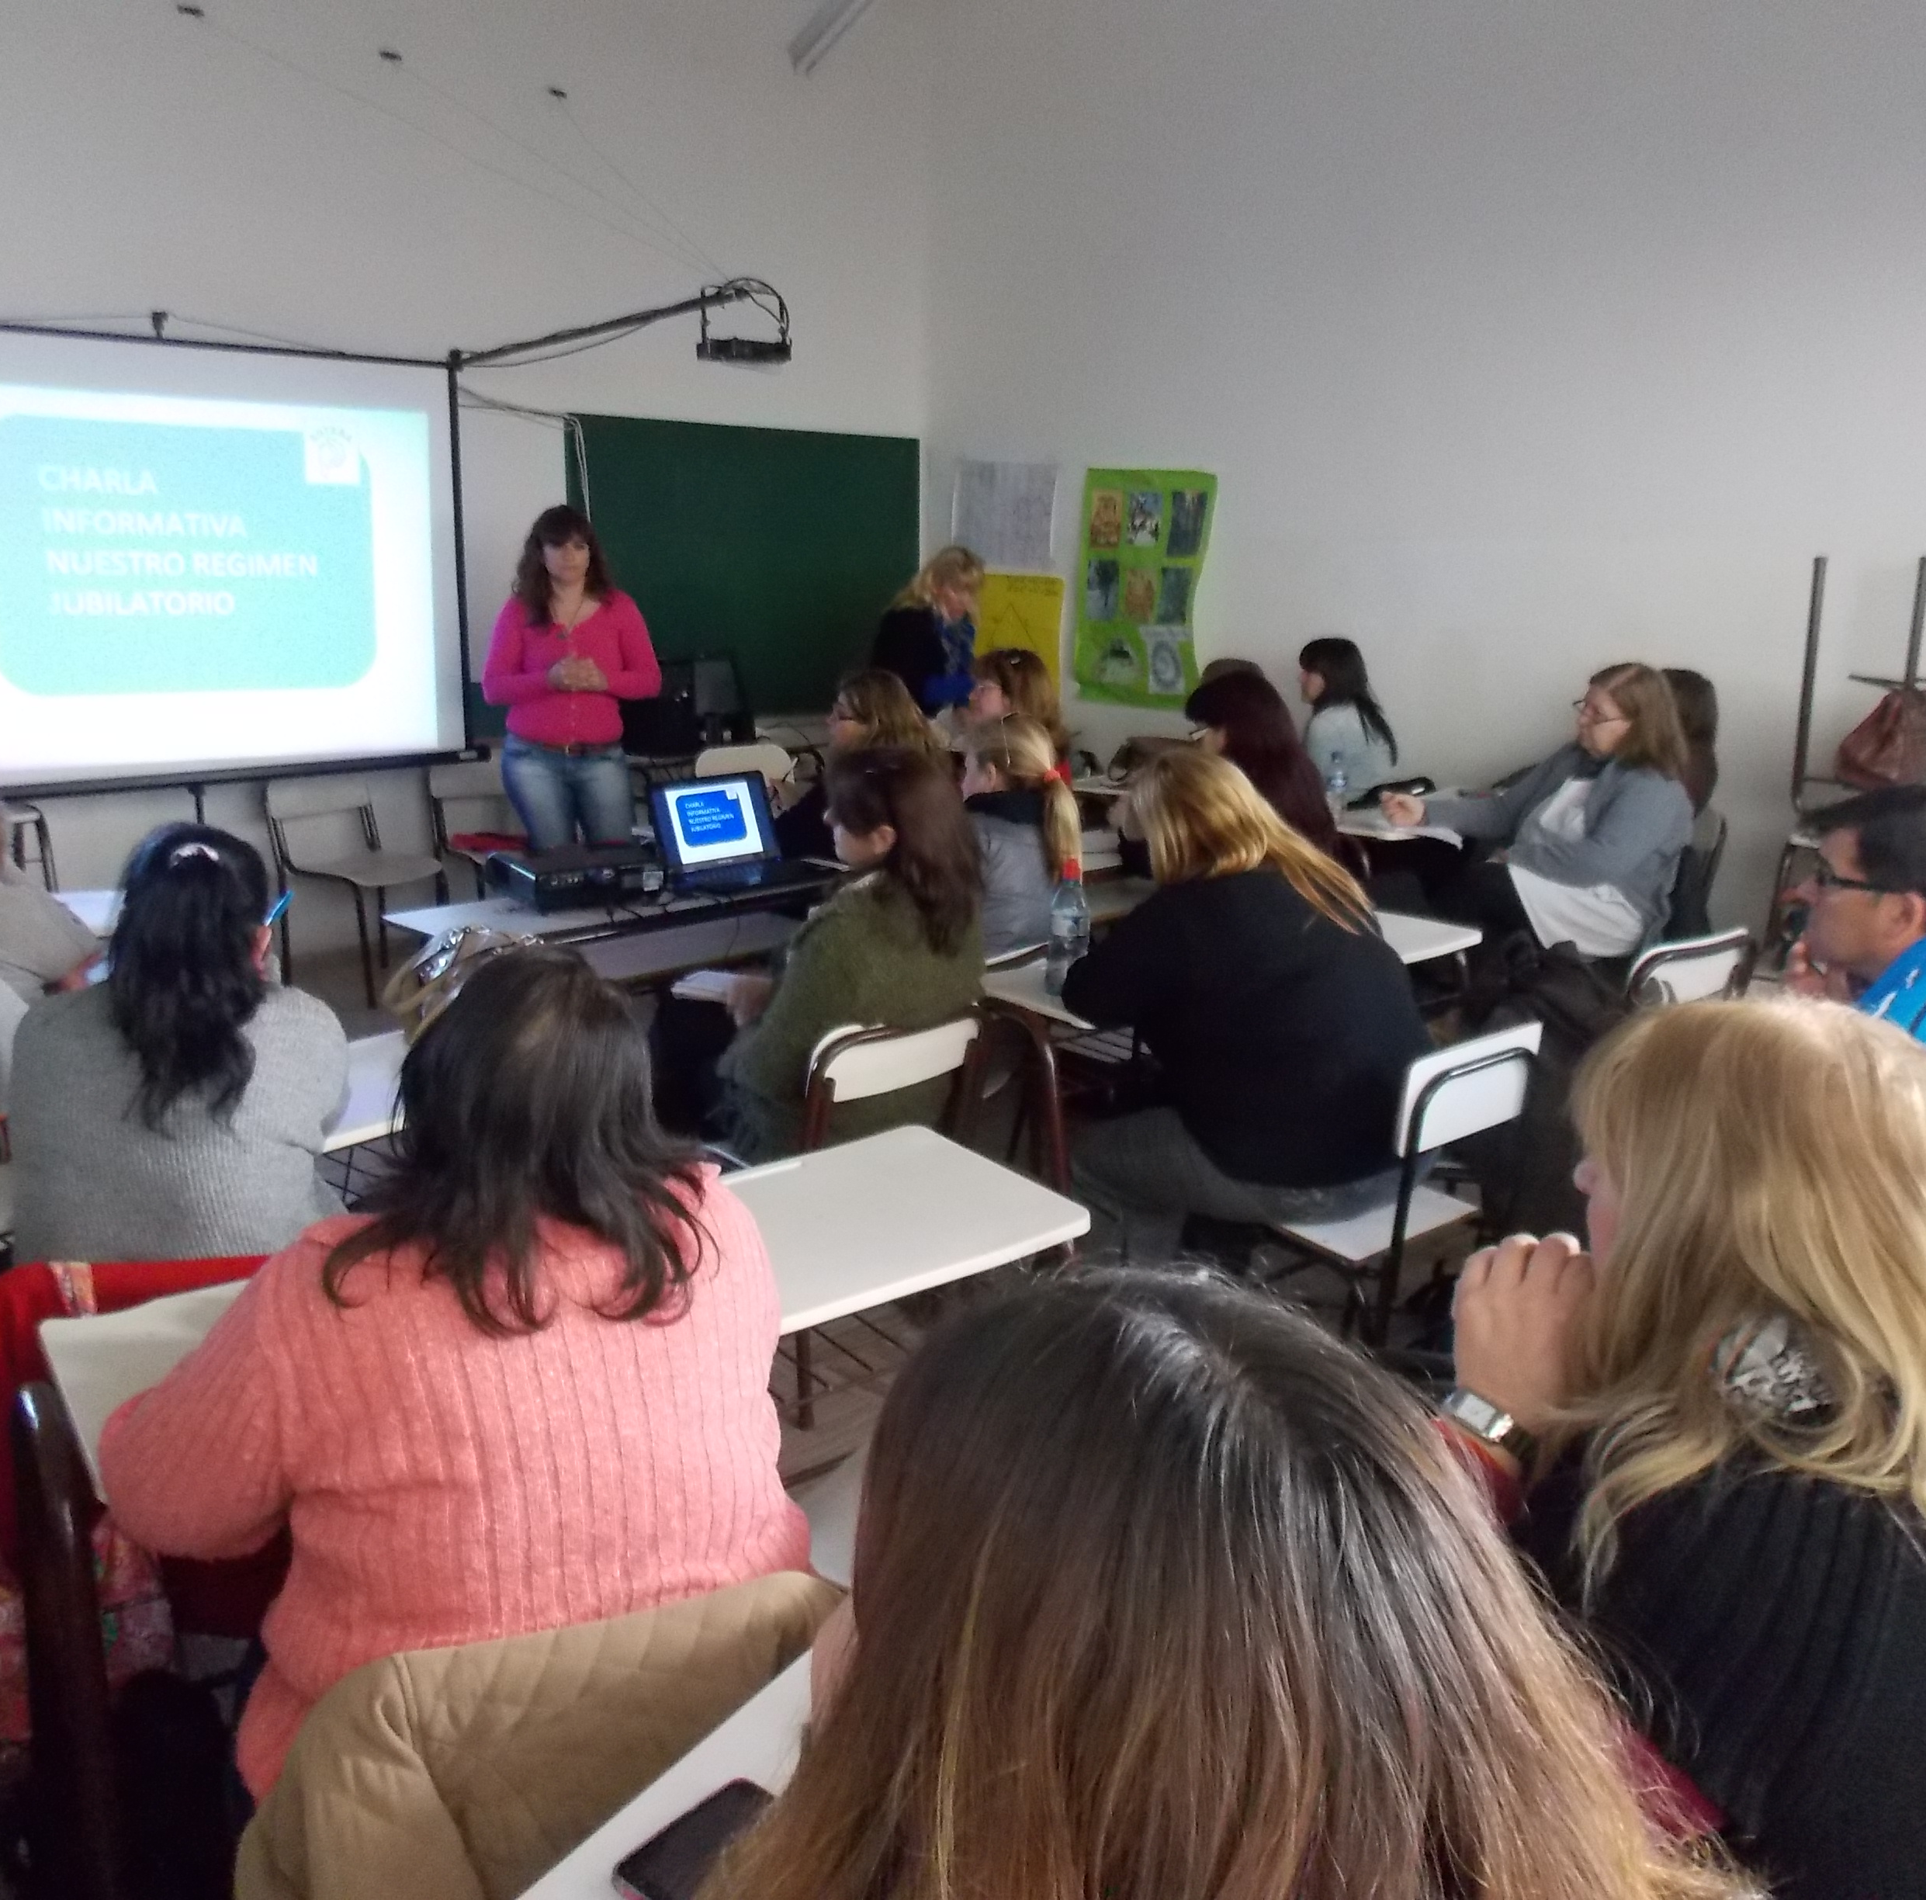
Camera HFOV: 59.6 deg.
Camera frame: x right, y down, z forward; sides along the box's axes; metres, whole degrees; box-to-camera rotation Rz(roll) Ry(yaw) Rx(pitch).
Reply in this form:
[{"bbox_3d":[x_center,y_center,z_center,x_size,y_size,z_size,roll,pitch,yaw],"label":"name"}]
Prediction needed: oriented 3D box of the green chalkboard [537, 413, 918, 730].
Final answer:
[{"bbox_3d":[-0.911,-1.681,7.547,1.980,1.260,0.040,-12,18,-43],"label":"green chalkboard"}]

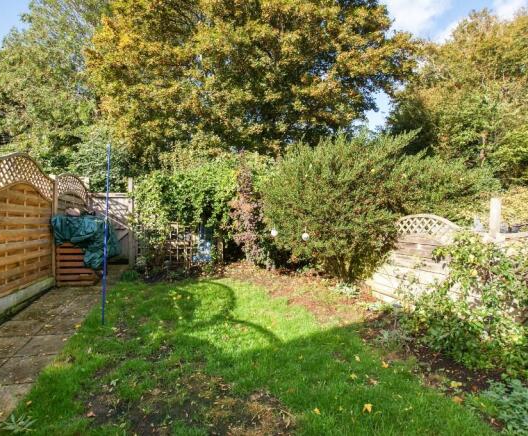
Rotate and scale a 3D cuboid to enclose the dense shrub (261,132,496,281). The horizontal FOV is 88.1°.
[{"bbox_3d":[2.080,-0.200,5.050,3.900,2.650,2.500,0,1,0],"label":"dense shrub"}]

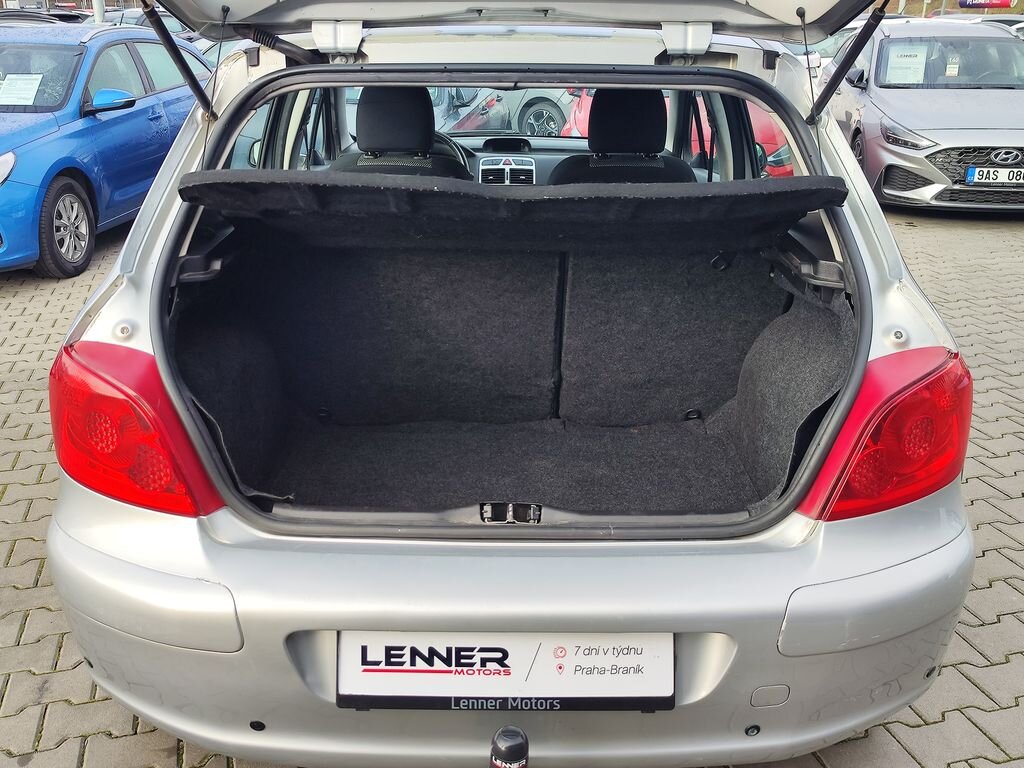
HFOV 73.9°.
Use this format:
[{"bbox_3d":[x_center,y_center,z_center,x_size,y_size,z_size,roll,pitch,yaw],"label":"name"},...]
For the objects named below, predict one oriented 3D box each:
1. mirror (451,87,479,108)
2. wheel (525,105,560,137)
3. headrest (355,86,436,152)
[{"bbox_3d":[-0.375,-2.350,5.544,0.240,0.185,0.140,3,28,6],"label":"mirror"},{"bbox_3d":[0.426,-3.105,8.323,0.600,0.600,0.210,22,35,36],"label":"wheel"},{"bbox_3d":[-0.370,-0.845,2.155,0.250,0.215,0.125,0,36,0],"label":"headrest"}]

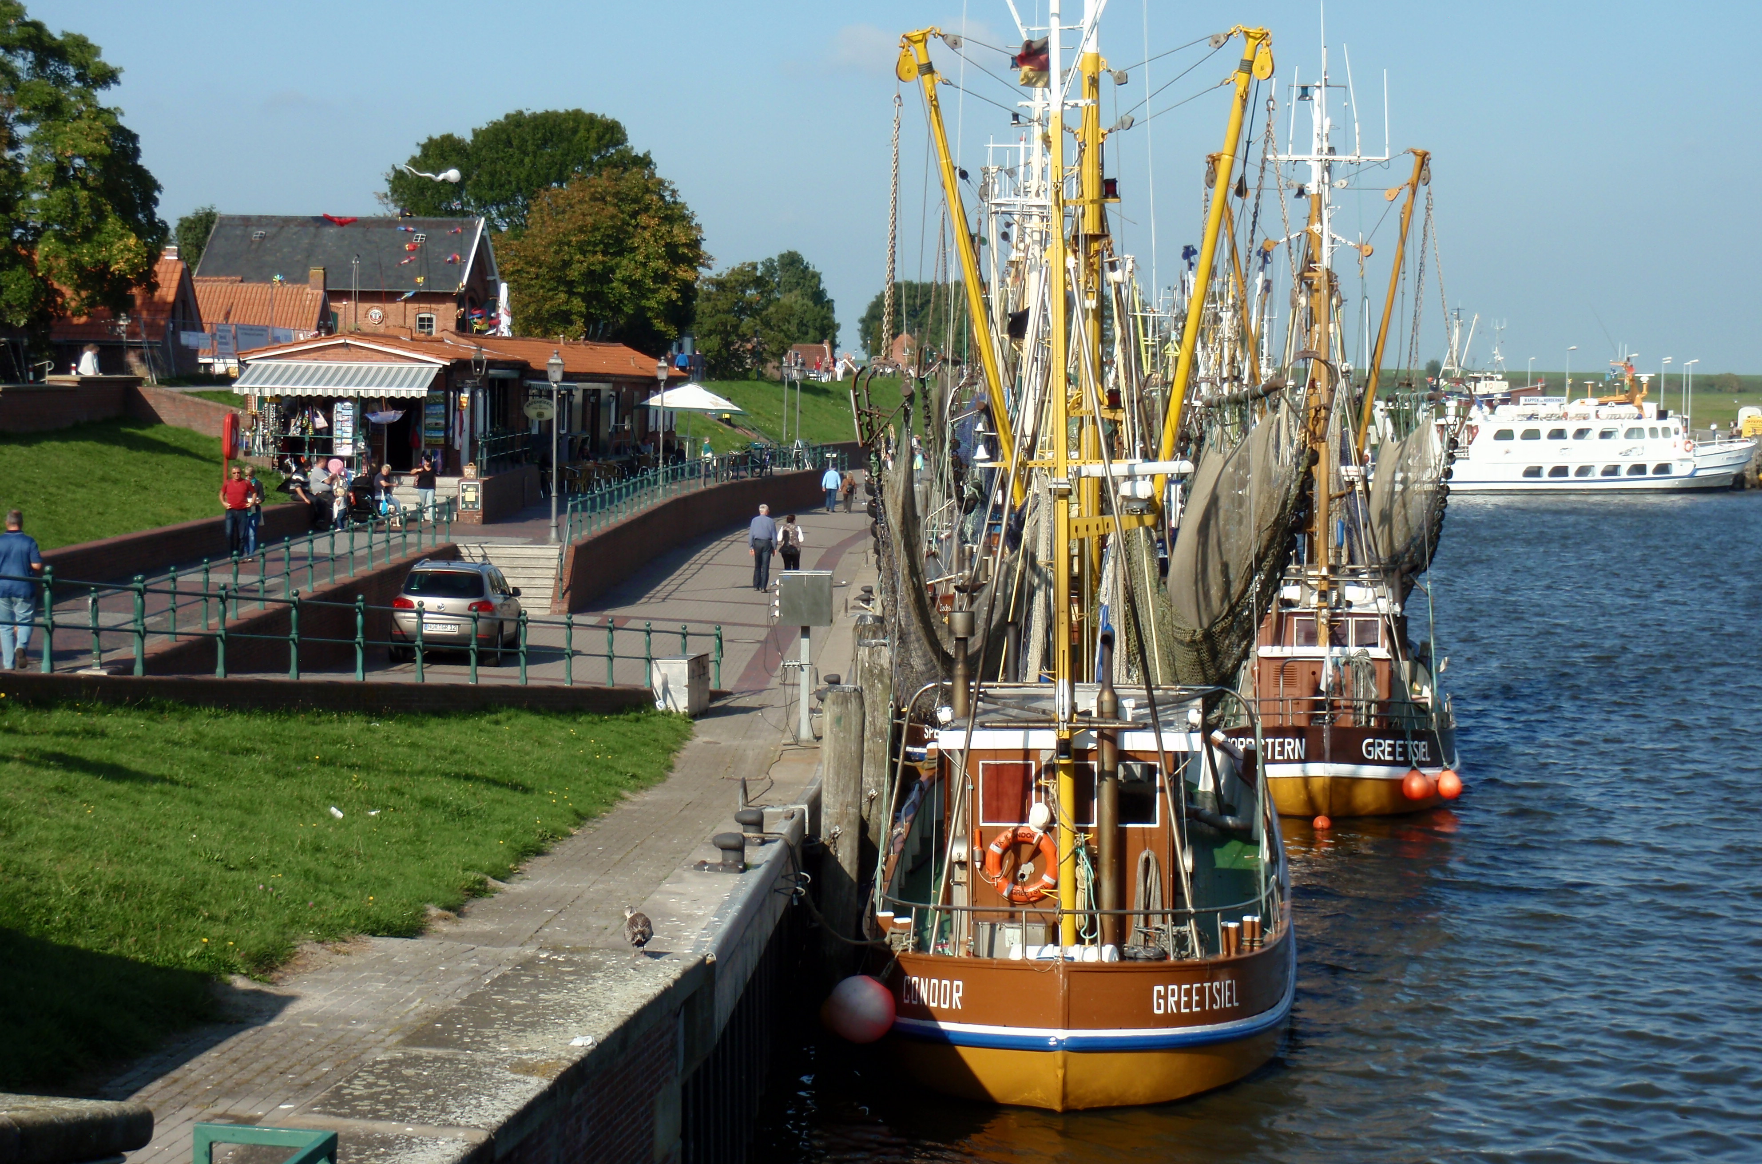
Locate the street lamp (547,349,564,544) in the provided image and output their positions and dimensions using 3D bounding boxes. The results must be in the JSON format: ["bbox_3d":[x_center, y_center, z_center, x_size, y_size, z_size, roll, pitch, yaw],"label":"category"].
[{"bbox_3d":[-6.926,-2.907,76.000,0.400,4.100,0.400,0,3,-2],"label":"street lamp"}]

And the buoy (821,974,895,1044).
[{"bbox_3d":[-0.216,4.199,35.000,0.700,0.700,0.700,1,3,0],"label":"buoy"}]

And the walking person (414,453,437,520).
[{"bbox_3d":[-10.921,-2.249,85.348,0.530,1.620,0.360,2,4,14],"label":"walking person"}]

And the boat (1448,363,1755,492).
[{"bbox_3d":[46.496,-9.995,231.000,22.400,8.500,5.600,0,3,-12],"label":"boat"}]

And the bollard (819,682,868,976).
[{"bbox_3d":[-0.414,2.810,39.000,0.440,3.400,0.440,1,3,0],"label":"bollard"}]

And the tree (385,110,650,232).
[{"bbox_3d":[-23.176,-21.036,228.548,16.600,18.300,15.500,1,3,0],"label":"tree"}]

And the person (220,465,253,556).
[{"bbox_3d":[-12.073,-1.294,66.753,0.620,1.760,0.360,1,3,0],"label":"person"}]

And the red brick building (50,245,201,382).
[{"bbox_3d":[-34.018,-11.083,153.000,7.800,6.300,6.500,0,3,-2],"label":"red brick building"}]

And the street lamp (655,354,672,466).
[{"bbox_3d":[-6.108,-4.343,99.619,0.370,3.990,0.370,1,3,0],"label":"street lamp"}]

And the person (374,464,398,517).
[{"bbox_3d":[-11.997,-2.189,86.500,0.680,1.330,0.520,2,4,22],"label":"person"}]

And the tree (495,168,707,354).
[{"bbox_3d":[-14.874,-15.789,188.362,11.200,12.100,11.000,1,3,0],"label":"tree"}]

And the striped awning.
[{"bbox_3d":[-13.427,-5.005,88.100,4.880,0.870,1.800,1,3,3],"label":"striped awning"}]

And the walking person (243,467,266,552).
[{"bbox_3d":[-11.605,-1.263,65.800,0.520,1.750,0.380,0,3,-2],"label":"walking person"}]

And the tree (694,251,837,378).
[{"bbox_3d":[-9.059,-19.945,278.353,11.200,11.790,10.500,1,3,0],"label":"tree"}]

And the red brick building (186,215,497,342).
[{"bbox_3d":[-24.390,-12.639,163.842,12.440,8.250,8.400,1,3,5],"label":"red brick building"}]

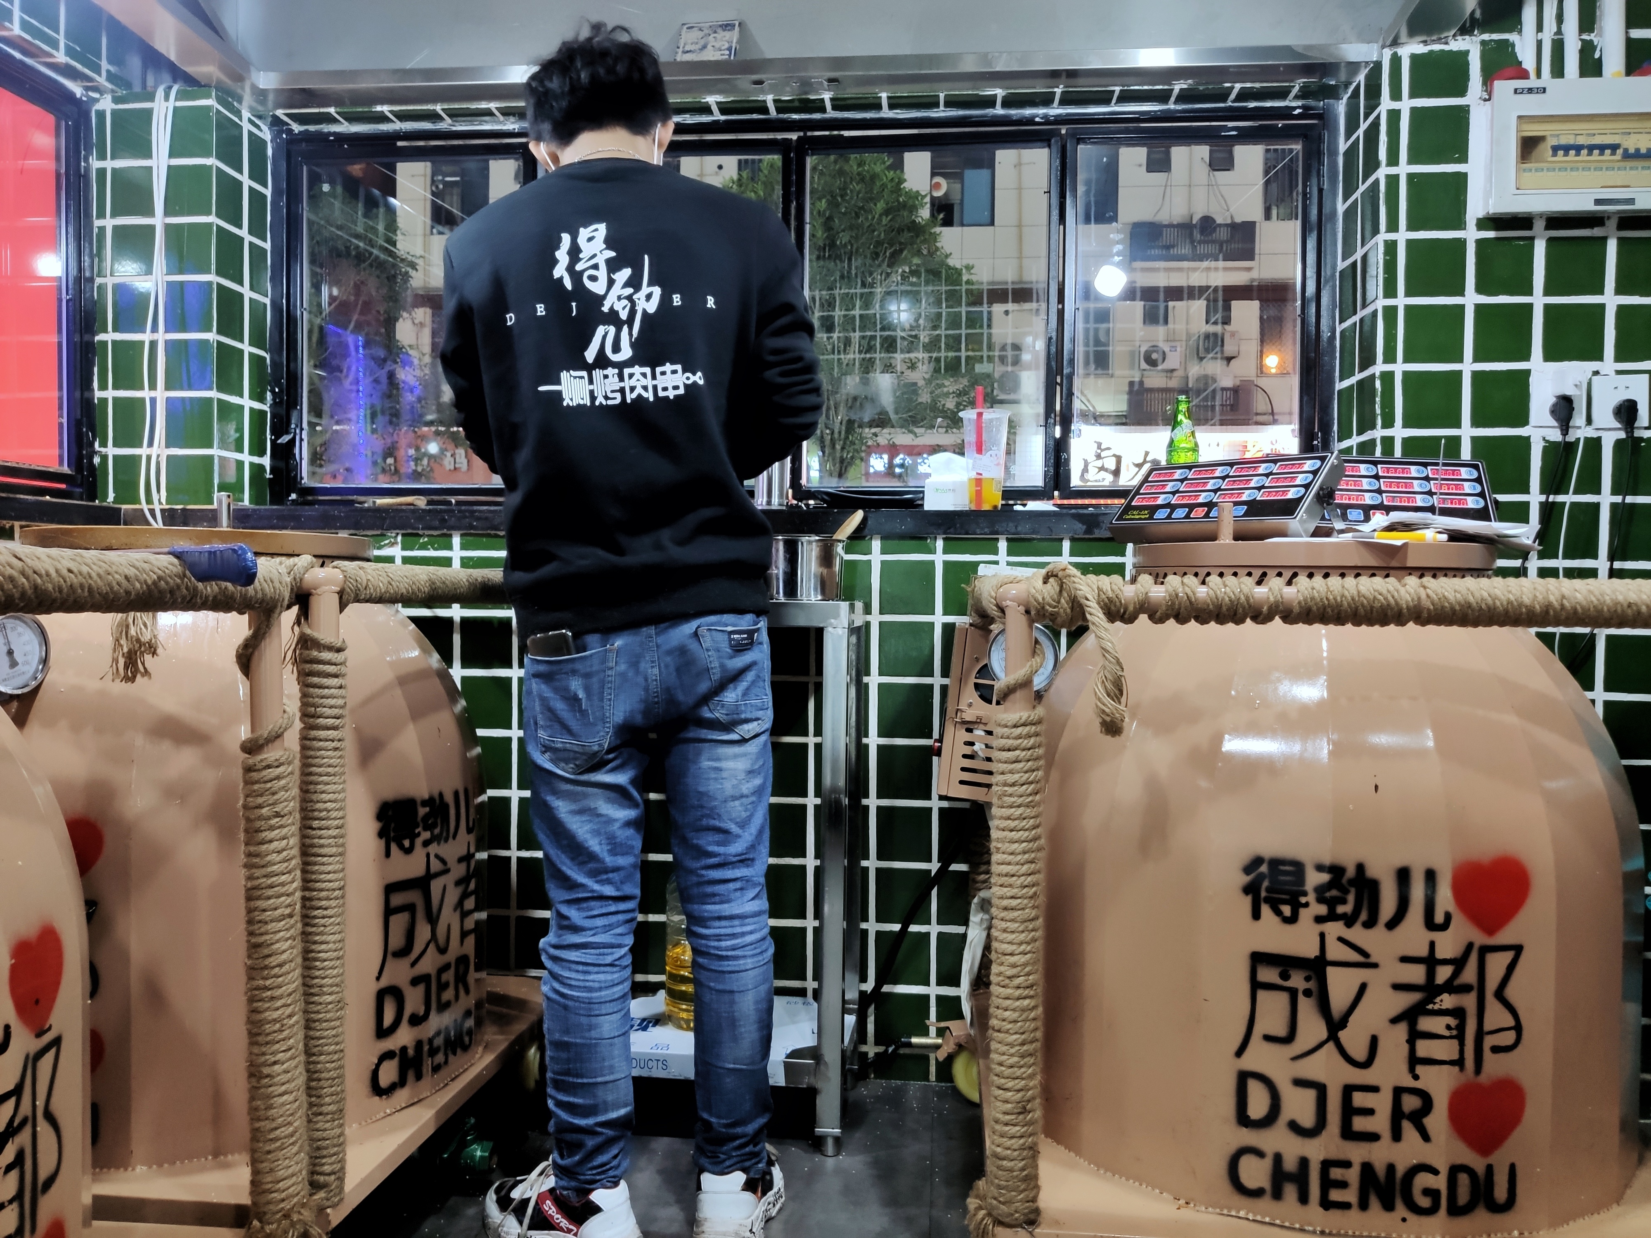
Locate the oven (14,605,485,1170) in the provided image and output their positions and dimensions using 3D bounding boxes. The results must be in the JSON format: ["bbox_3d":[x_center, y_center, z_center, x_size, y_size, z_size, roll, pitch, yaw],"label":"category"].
[{"bbox_3d":[-0.881,0.261,1.782,0.800,0.710,0.800,1,1,12],"label":"oven"}]

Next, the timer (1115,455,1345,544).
[{"bbox_3d":[0.490,-0.147,1.530,0.253,0.038,0.127,3,45,47],"label":"timer"}]

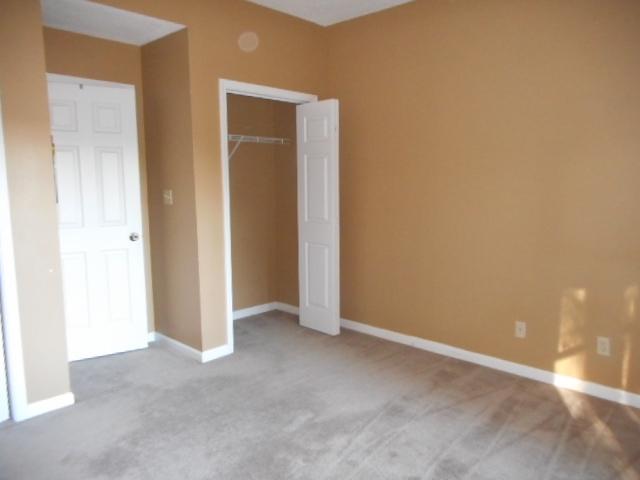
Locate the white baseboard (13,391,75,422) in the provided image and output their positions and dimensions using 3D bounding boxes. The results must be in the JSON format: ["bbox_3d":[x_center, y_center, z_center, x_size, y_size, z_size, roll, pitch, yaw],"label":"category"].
[{"bbox_3d":[-1.638,0.990,2.761,0.018,0.088,0.310,6,10,43],"label":"white baseboard"}]

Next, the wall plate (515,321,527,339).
[{"bbox_3d":[1.391,0.625,3.205,0.070,0.114,0.008,6,10,43],"label":"wall plate"}]

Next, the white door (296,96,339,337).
[{"bbox_3d":[-0.010,-0.181,4.142,0.432,2.030,0.080,6,10,43],"label":"white door"}]

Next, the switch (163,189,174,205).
[{"bbox_3d":[-1.199,-0.334,3.637,0.115,0.115,0.010,6,10,43],"label":"switch"}]

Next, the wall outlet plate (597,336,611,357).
[{"bbox_3d":[1.758,0.663,2.865,0.070,0.114,0.008,6,10,43],"label":"wall outlet plate"}]

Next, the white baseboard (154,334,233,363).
[{"bbox_3d":[-1.062,0.851,3.859,0.738,0.088,0.294,6,10,43],"label":"white baseboard"}]

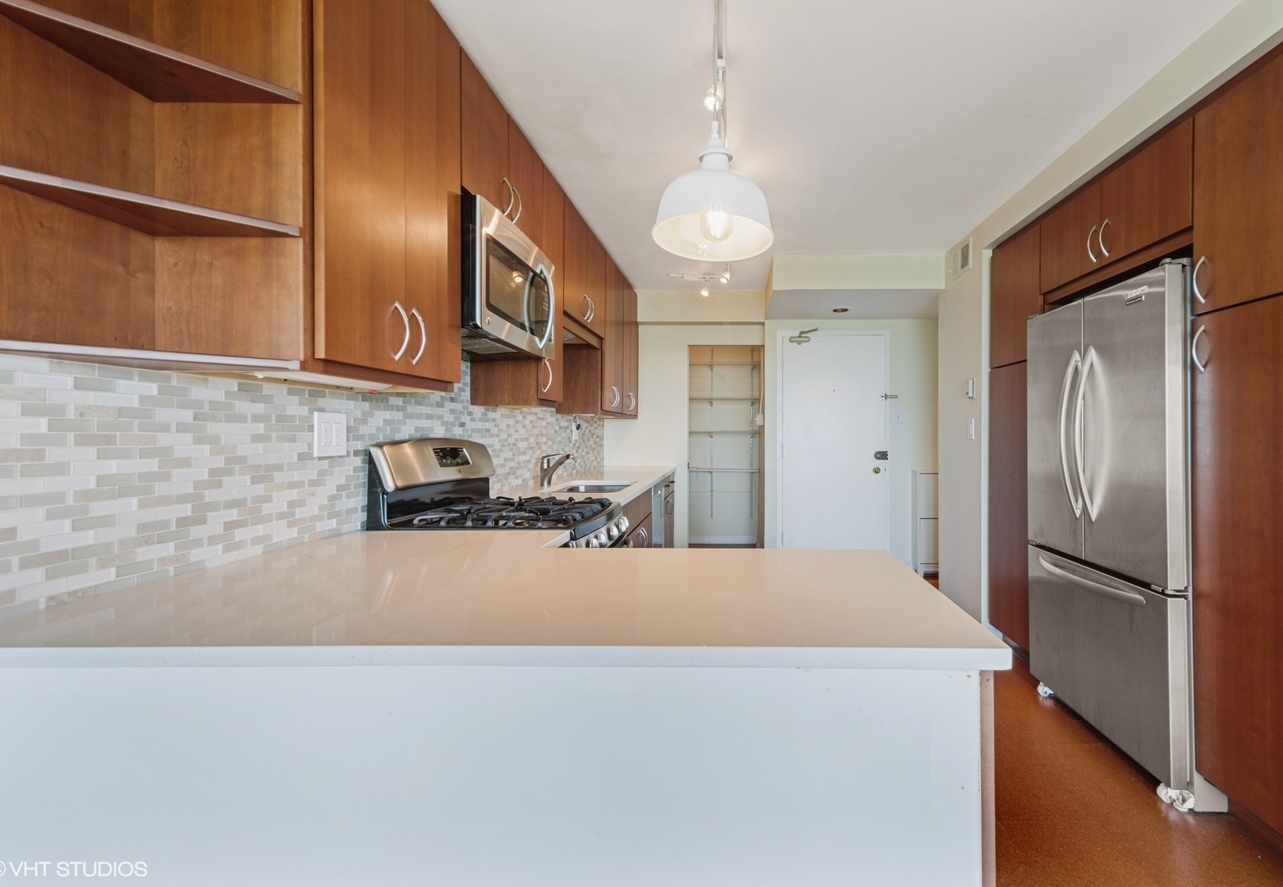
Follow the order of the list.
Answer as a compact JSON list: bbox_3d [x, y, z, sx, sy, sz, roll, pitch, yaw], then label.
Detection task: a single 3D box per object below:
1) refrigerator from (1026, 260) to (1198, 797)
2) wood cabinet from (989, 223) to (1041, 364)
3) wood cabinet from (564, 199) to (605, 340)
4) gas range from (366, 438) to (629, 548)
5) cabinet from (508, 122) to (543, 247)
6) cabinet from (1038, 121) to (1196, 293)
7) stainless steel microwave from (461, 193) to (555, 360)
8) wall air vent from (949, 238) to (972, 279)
[{"bbox_3d":[2.075,0.289,2.174,0.720,1.780,0.886,0,1,10],"label":"refrigerator"},{"bbox_3d":[2.281,-0.752,2.919,0.590,0.642,0.548,0,1,10],"label":"wood cabinet"},{"bbox_3d":[-0.474,-0.970,3.257,0.335,0.597,0.870,0,1,10],"label":"wood cabinet"},{"bbox_3d":[-0.471,0.583,2.157,0.705,1.209,0.774,0,1,10],"label":"gas range"},{"bbox_3d":[-0.635,-1.043,2.339,0.335,0.429,0.397,0,1,10],"label":"cabinet"},{"bbox_3d":[2.154,-0.888,2.197,0.590,0.347,0.919,0,1,10],"label":"cabinet"},{"bbox_3d":[-0.621,-0.585,2.158,0.415,0.422,0.768,0,1,10],"label":"stainless steel microwave"},{"bbox_3d":[2.024,-1.156,3.515,0.025,0.190,0.371,0,1,10],"label":"wall air vent"}]

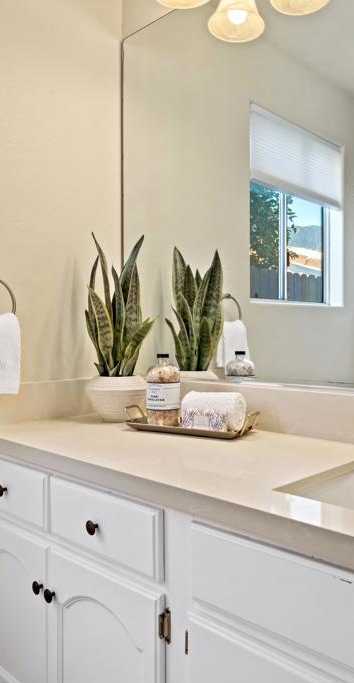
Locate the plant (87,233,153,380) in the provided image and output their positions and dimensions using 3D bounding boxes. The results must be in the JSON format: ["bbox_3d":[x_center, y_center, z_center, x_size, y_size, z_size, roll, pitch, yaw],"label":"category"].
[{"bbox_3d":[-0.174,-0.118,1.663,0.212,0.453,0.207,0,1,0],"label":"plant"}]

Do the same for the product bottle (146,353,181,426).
[{"bbox_3d":[-0.038,0.137,1.514,0.095,0.208,0.095,0,1,0],"label":"product bottle"}]

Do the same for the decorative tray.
[{"bbox_3d":[0.036,0.217,1.457,0.372,0.056,0.131,0,1,31],"label":"decorative tray"}]

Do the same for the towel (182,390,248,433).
[{"bbox_3d":[0.098,0.189,1.420,0.128,0.105,0.105,0,1,31],"label":"towel"}]

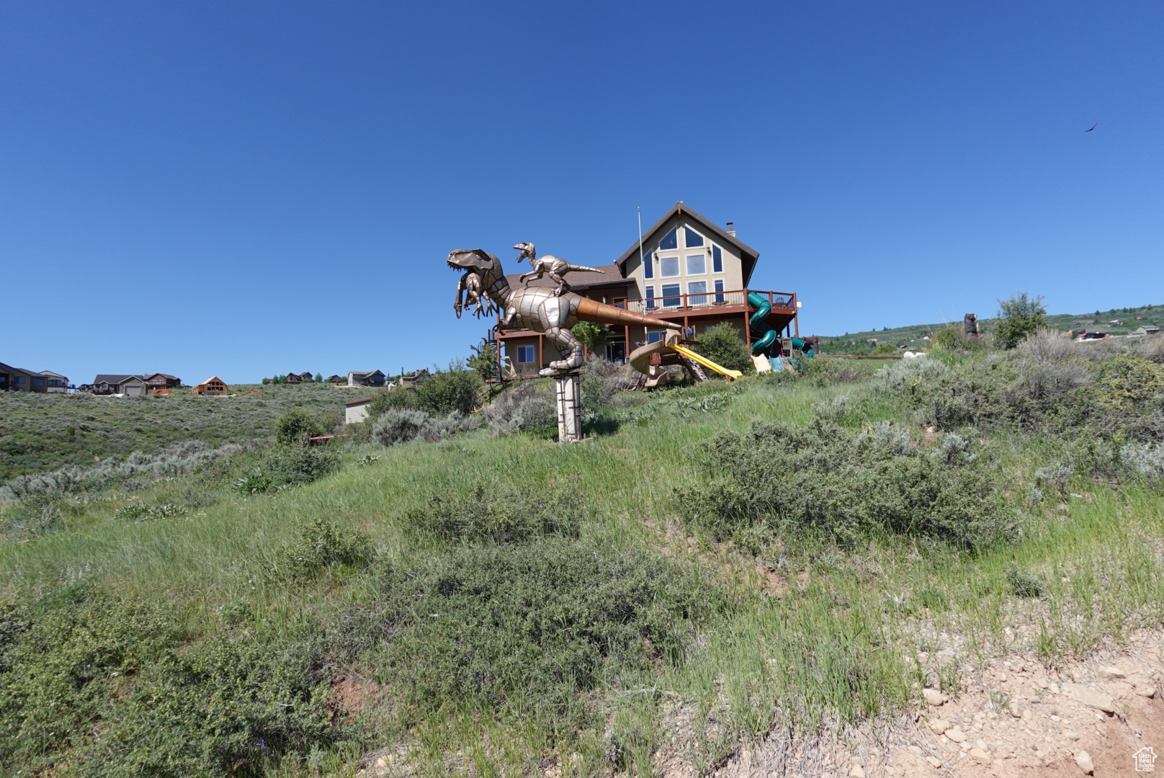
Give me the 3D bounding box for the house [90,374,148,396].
[{"bbox_3d":[-123.850,-0.975,156.000,11.400,5.400,10.000,0,-5,-30],"label":"house"}]

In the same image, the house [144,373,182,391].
[{"bbox_3d":[-183.536,-2.989,255.000,11.000,7.000,10.500,-2,-4,-9],"label":"house"}]

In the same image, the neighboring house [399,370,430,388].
[{"bbox_3d":[-72.014,-4.493,250.000,11.500,7.000,9.500,0,-5,-37],"label":"neighboring house"}]

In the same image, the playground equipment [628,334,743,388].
[{"bbox_3d":[5.363,-1.406,30.000,5.400,2.700,3.600,-3,-4,3],"label":"playground equipment"}]

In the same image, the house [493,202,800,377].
[{"bbox_3d":[4.703,-6.187,42.958,19.700,10.900,12.600,-3,-4,10],"label":"house"}]

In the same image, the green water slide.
[{"bbox_3d":[12.055,-3.939,35.500,3.700,3.700,2.600,-3,-4,6],"label":"green water slide"}]

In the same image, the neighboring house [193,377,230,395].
[{"bbox_3d":[-149.696,-1.102,235.000,11.500,7.000,10.000,-6,-6,44],"label":"neighboring house"}]

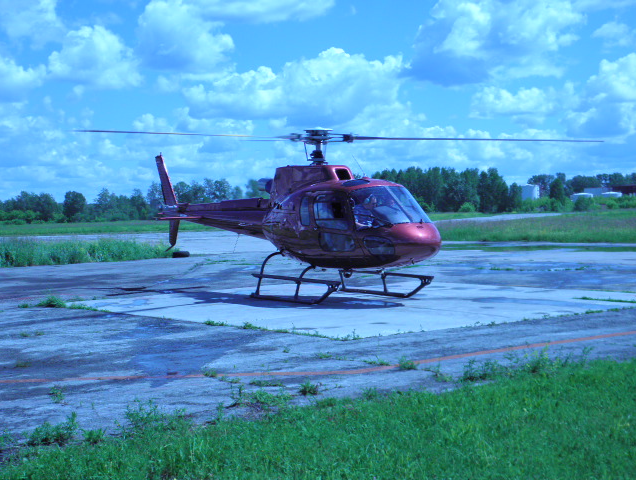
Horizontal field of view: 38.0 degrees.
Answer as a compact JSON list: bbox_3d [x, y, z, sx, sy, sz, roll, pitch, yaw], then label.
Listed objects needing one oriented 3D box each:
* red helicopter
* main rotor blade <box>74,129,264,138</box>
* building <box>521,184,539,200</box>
[{"bbox_3d":[-1.603,-0.579,18.757,9.200,3.250,11.400,-1,2,-36],"label":"red helicopter"},{"bbox_3d":[-2.233,-1.750,15.321,0.350,0.080,4.200,2,5,42],"label":"main rotor blade"},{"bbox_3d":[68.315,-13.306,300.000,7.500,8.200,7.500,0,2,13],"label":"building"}]

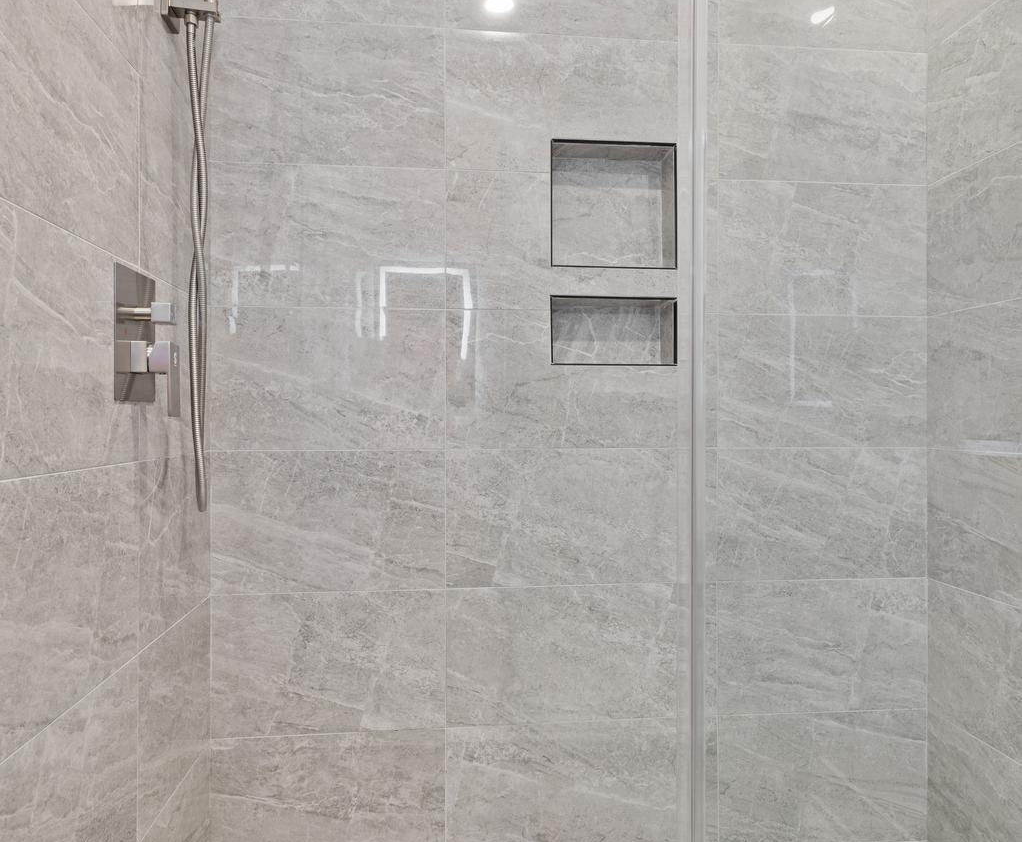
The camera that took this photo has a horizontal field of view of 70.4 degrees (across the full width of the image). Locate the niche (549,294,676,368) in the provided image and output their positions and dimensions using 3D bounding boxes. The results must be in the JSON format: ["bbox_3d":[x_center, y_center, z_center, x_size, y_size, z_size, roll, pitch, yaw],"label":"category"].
[{"bbox_3d":[0.231,-0.201,1.635,0.287,0.153,0.025,0,0,-6],"label":"niche"}]

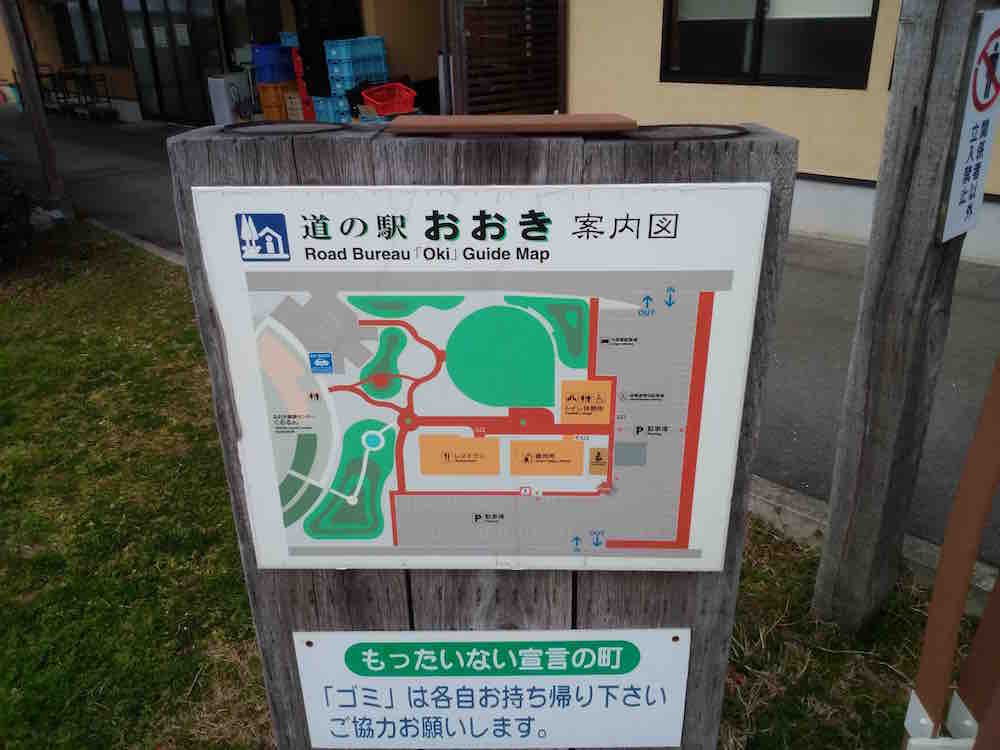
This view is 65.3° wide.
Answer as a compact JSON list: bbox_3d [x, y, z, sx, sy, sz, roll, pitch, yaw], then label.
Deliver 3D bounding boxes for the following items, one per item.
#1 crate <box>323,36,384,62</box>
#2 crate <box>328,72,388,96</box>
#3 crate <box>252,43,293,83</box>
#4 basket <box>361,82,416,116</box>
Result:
[{"bbox_3d":[-1.572,-3.551,8.477,0.375,0.185,0.540,20,31,38],"label":"crate"},{"bbox_3d":[-1.560,-3.226,8.623,0.375,0.185,0.540,20,31,38],"label":"crate"},{"bbox_3d":[-2.653,-3.669,9.182,0.360,0.410,0.400,2,24,8],"label":"crate"},{"bbox_3d":[-1.163,-2.859,8.159,0.463,0.165,0.321,-26,48,-28],"label":"basket"}]

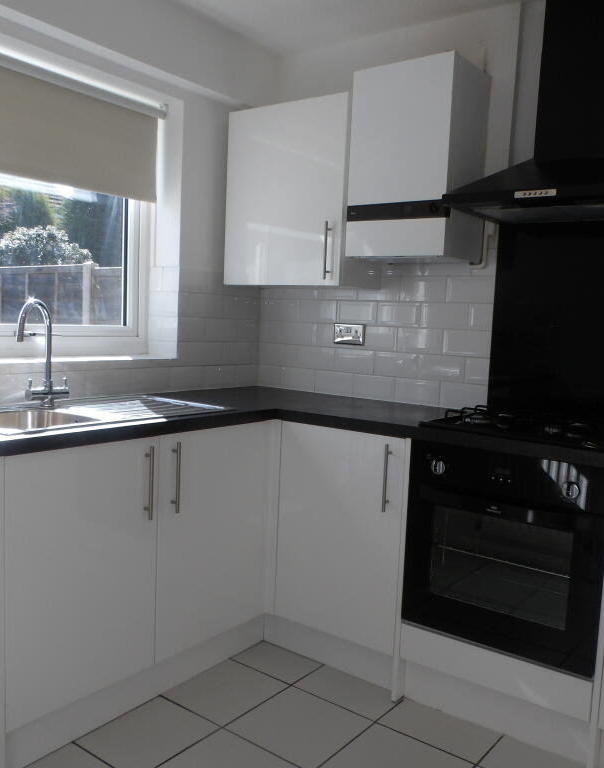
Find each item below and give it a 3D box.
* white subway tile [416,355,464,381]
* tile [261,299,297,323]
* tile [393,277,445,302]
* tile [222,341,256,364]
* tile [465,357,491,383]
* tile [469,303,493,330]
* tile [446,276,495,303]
[{"bbox_3d":[0.556,-0.061,2.811,0.200,0.100,0.009,6,7,36],"label":"white subway tile"},{"bbox_3d":[-0.092,-0.335,3.270,0.205,0.100,0.009,6,7,36],"label":"tile"},{"bbox_3d":[0.486,-0.376,2.842,0.200,0.100,0.009,6,7,36],"label":"tile"},{"bbox_3d":[-0.291,-0.137,3.219,0.010,0.100,0.216,6,7,36],"label":"tile"},{"bbox_3d":[0.673,-0.046,2.713,0.099,0.101,0.009,6,7,36],"label":"tile"},{"bbox_3d":[0.677,-0.250,2.683,0.093,0.100,0.010,6,7,36],"label":"tile"},{"bbox_3d":[0.649,-0.359,2.723,0.200,0.100,0.009,6,7,36],"label":"tile"}]

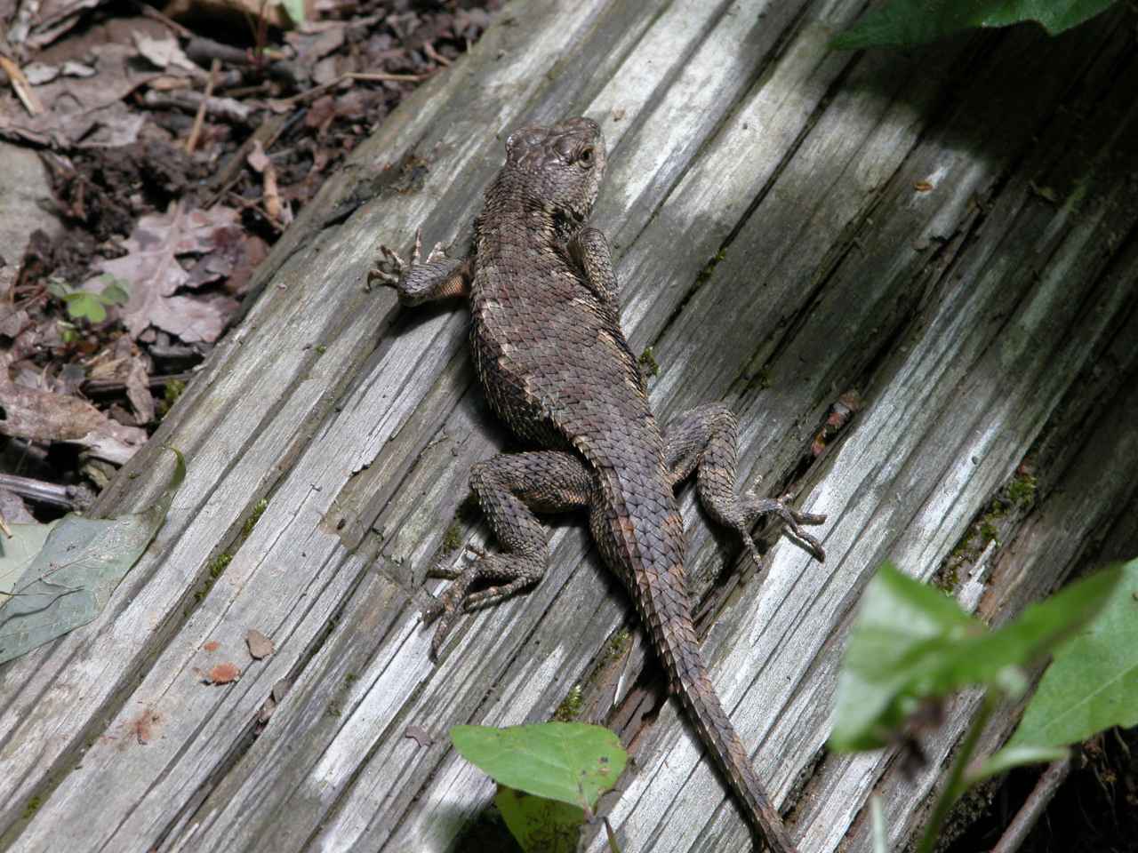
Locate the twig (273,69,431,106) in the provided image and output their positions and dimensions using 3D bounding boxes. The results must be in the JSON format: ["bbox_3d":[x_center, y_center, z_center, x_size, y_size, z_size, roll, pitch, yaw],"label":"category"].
[{"bbox_3d":[-0.032,-0.050,1.366,0.025,0.003,0.005,-9,43,-10],"label":"twig"}]

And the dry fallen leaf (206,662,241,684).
[{"bbox_3d":[-0.045,0.032,1.203,0.004,0.001,0.003,0,42,0],"label":"dry fallen leaf"}]

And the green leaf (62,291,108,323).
[{"bbox_3d":[-0.069,-0.017,1.313,0.006,0.002,0.004,0,42,0],"label":"green leaf"}]

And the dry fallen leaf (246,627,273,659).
[{"bbox_3d":[-0.041,0.029,1.208,0.004,0.001,0.005,-3,42,-4],"label":"dry fallen leaf"}]

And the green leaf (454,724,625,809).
[{"bbox_3d":[-0.004,0.043,1.165,0.022,0.004,0.013,12,43,13],"label":"green leaf"}]

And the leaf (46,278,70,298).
[{"bbox_3d":[-0.073,-0.020,1.319,0.004,0.002,0.003,0,42,0],"label":"leaf"}]

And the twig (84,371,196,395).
[{"bbox_3d":[-0.061,-0.006,1.314,0.017,0.002,0.002,-4,42,-4],"label":"twig"}]

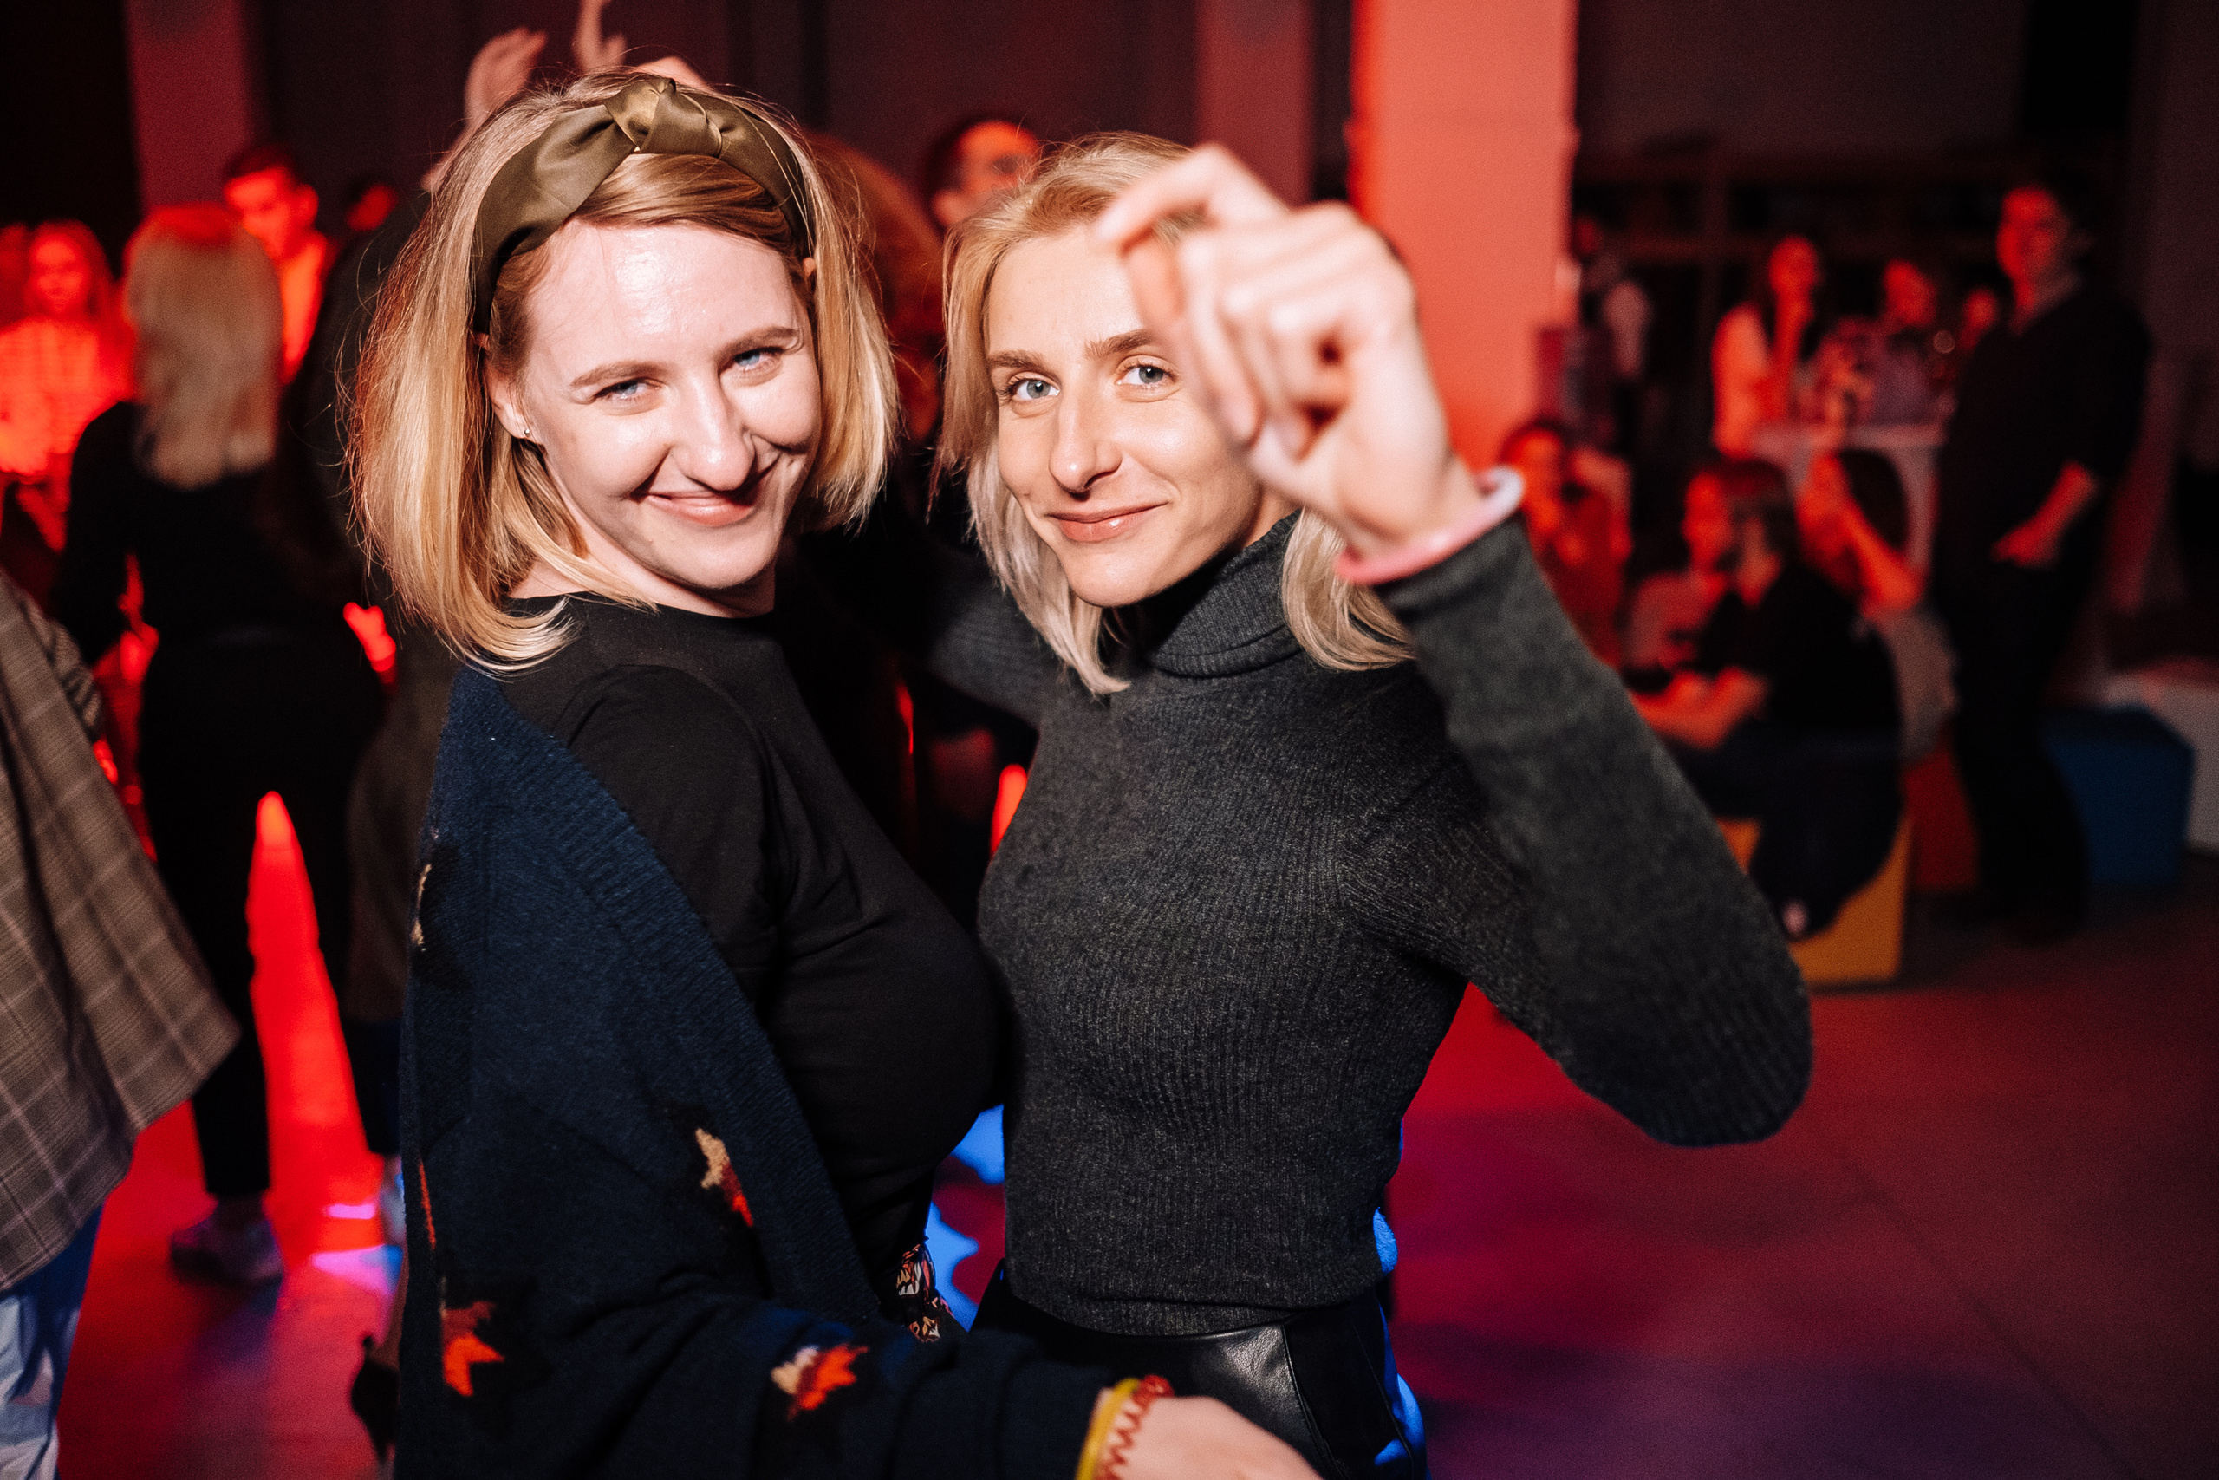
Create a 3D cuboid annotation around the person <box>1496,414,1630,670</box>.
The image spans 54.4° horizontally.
[{"bbox_3d":[1.241,-0.265,5.828,0.500,1.180,0.800,0,12,0],"label":"person"}]

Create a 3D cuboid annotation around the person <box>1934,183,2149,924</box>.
[{"bbox_3d":[2.241,-0.437,5.196,0.530,1.790,0.400,11,17,42],"label":"person"}]

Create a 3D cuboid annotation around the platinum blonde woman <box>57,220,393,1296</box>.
[{"bbox_3d":[-1.380,0.016,3.383,0.540,1.670,0.420,-1,12,-6],"label":"platinum blonde woman"}]

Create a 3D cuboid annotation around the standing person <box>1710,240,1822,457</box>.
[{"bbox_3d":[2.212,-0.867,7.385,0.460,1.690,0.360,-4,13,-17],"label":"standing person"}]

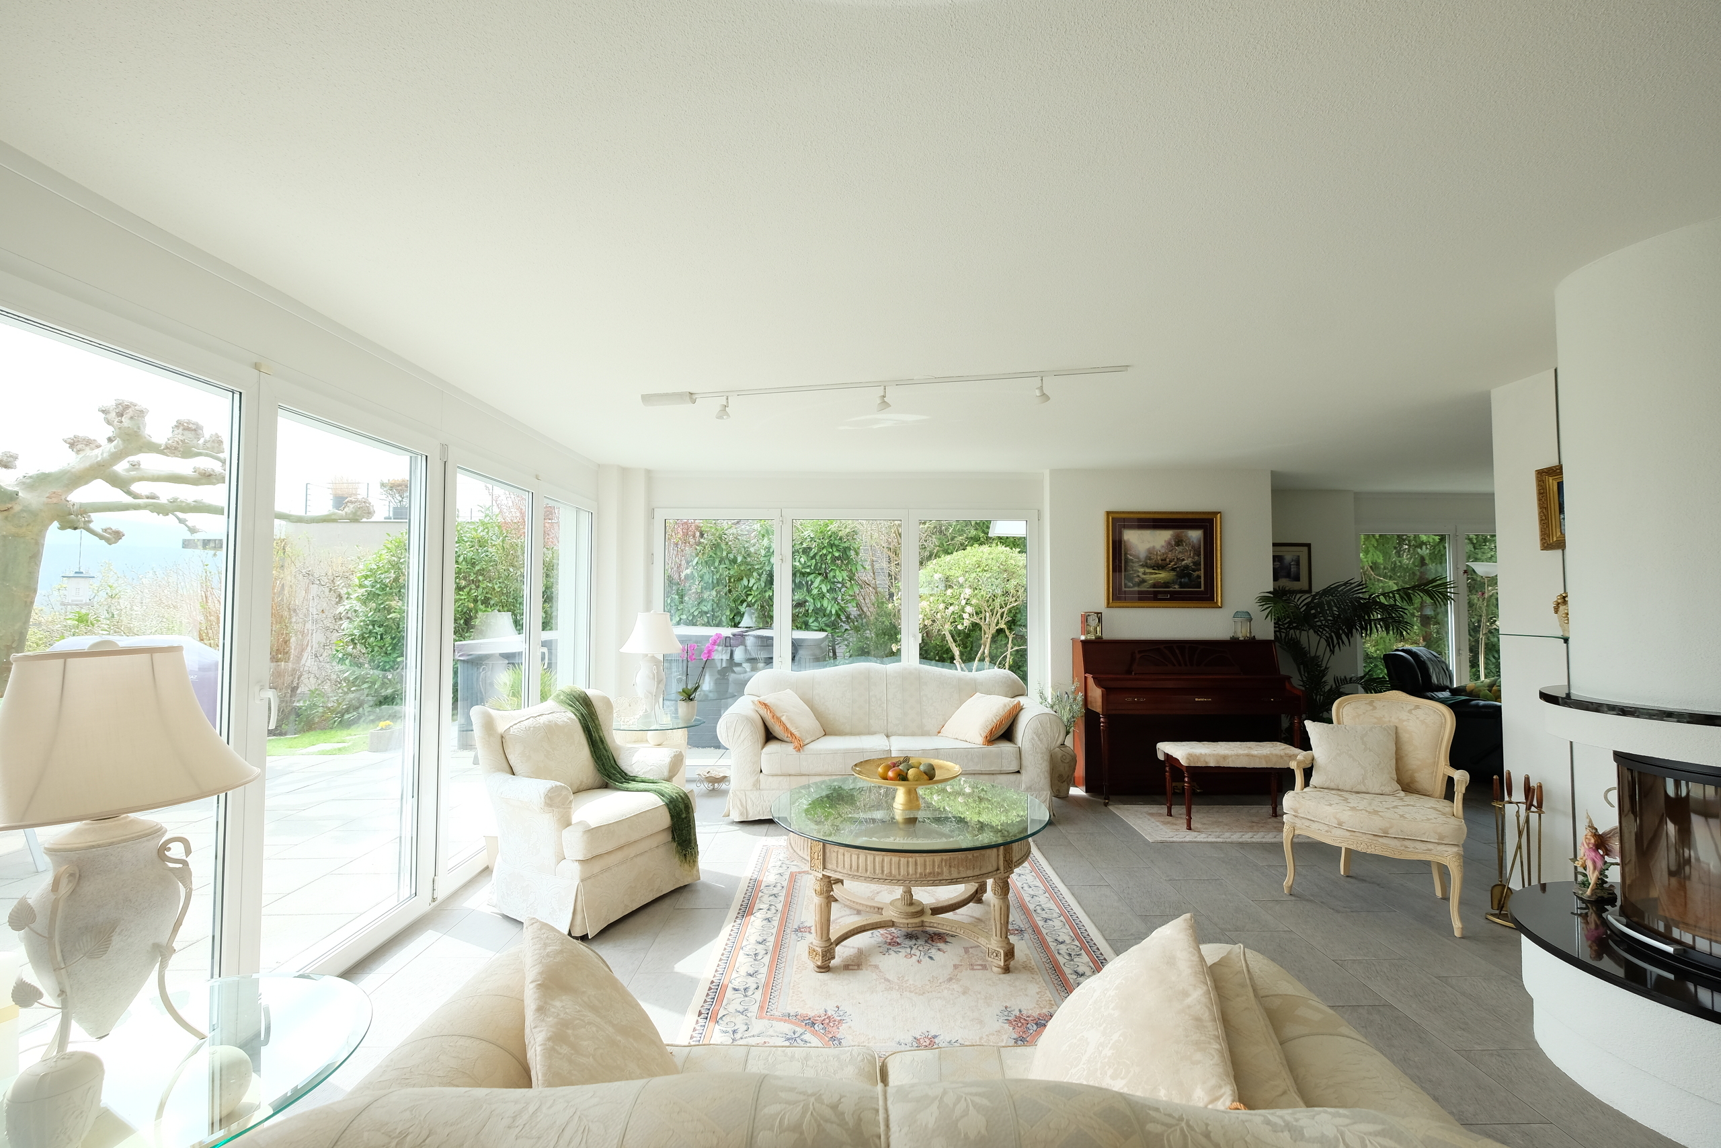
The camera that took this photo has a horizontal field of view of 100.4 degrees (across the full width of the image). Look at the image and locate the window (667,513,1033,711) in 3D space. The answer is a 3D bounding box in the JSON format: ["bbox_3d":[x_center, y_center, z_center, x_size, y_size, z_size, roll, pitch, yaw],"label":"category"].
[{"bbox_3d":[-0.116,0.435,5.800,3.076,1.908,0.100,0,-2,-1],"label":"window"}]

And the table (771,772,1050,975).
[{"bbox_3d":[0.211,1.228,2.983,1.150,0.521,1.150,0,-2,-1],"label":"table"}]

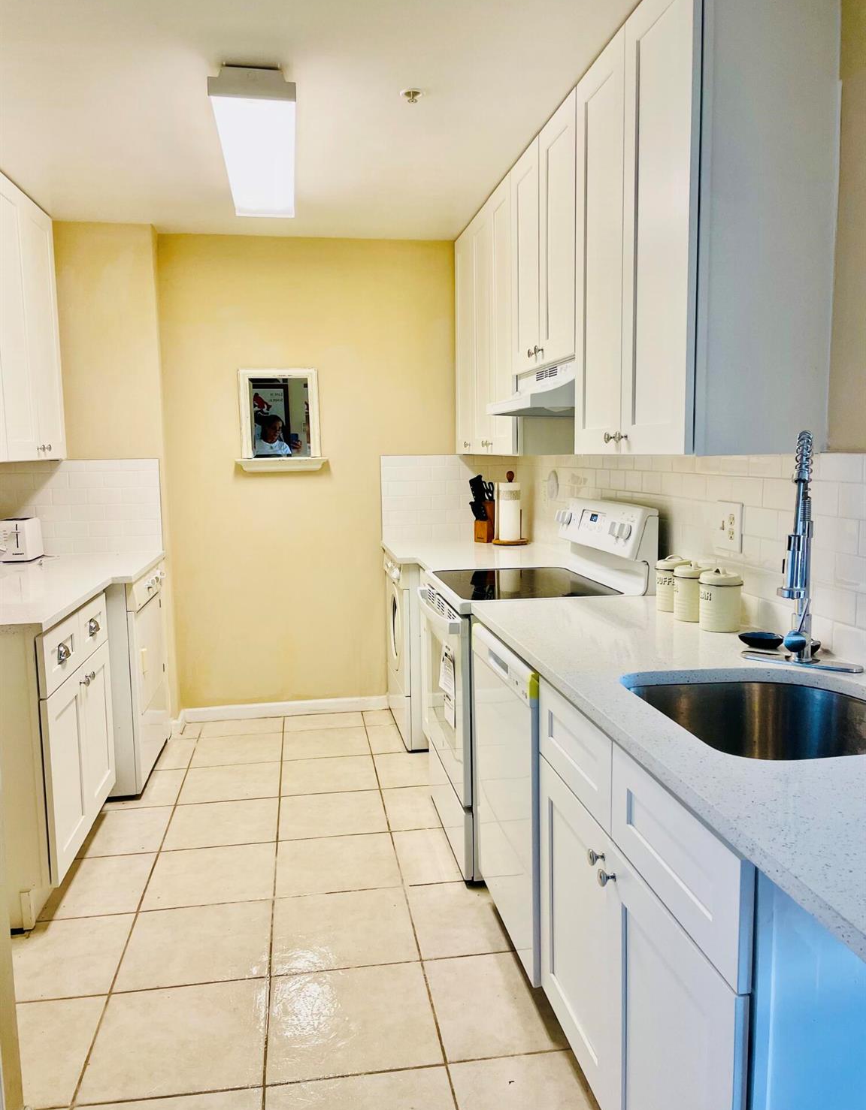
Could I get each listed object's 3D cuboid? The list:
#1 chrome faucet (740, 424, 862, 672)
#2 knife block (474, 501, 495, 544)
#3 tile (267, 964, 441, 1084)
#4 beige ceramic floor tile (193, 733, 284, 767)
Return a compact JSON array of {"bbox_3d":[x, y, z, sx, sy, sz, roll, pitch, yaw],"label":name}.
[{"bbox_3d":[0.785,-0.009,1.849,0.250,0.505,0.200,4,9,35],"label":"chrome faucet"},{"bbox_3d":[0.279,-0.176,4.484,0.085,0.210,0.115,2,8,23],"label":"knife block"},{"bbox_3d":[-0.201,1.145,2.139,0.398,0.012,0.398,-2,7,-9],"label":"tile"},{"bbox_3d":[-0.904,0.912,4.040,0.399,0.010,0.399,-2,7,-9],"label":"beige ceramic floor tile"}]

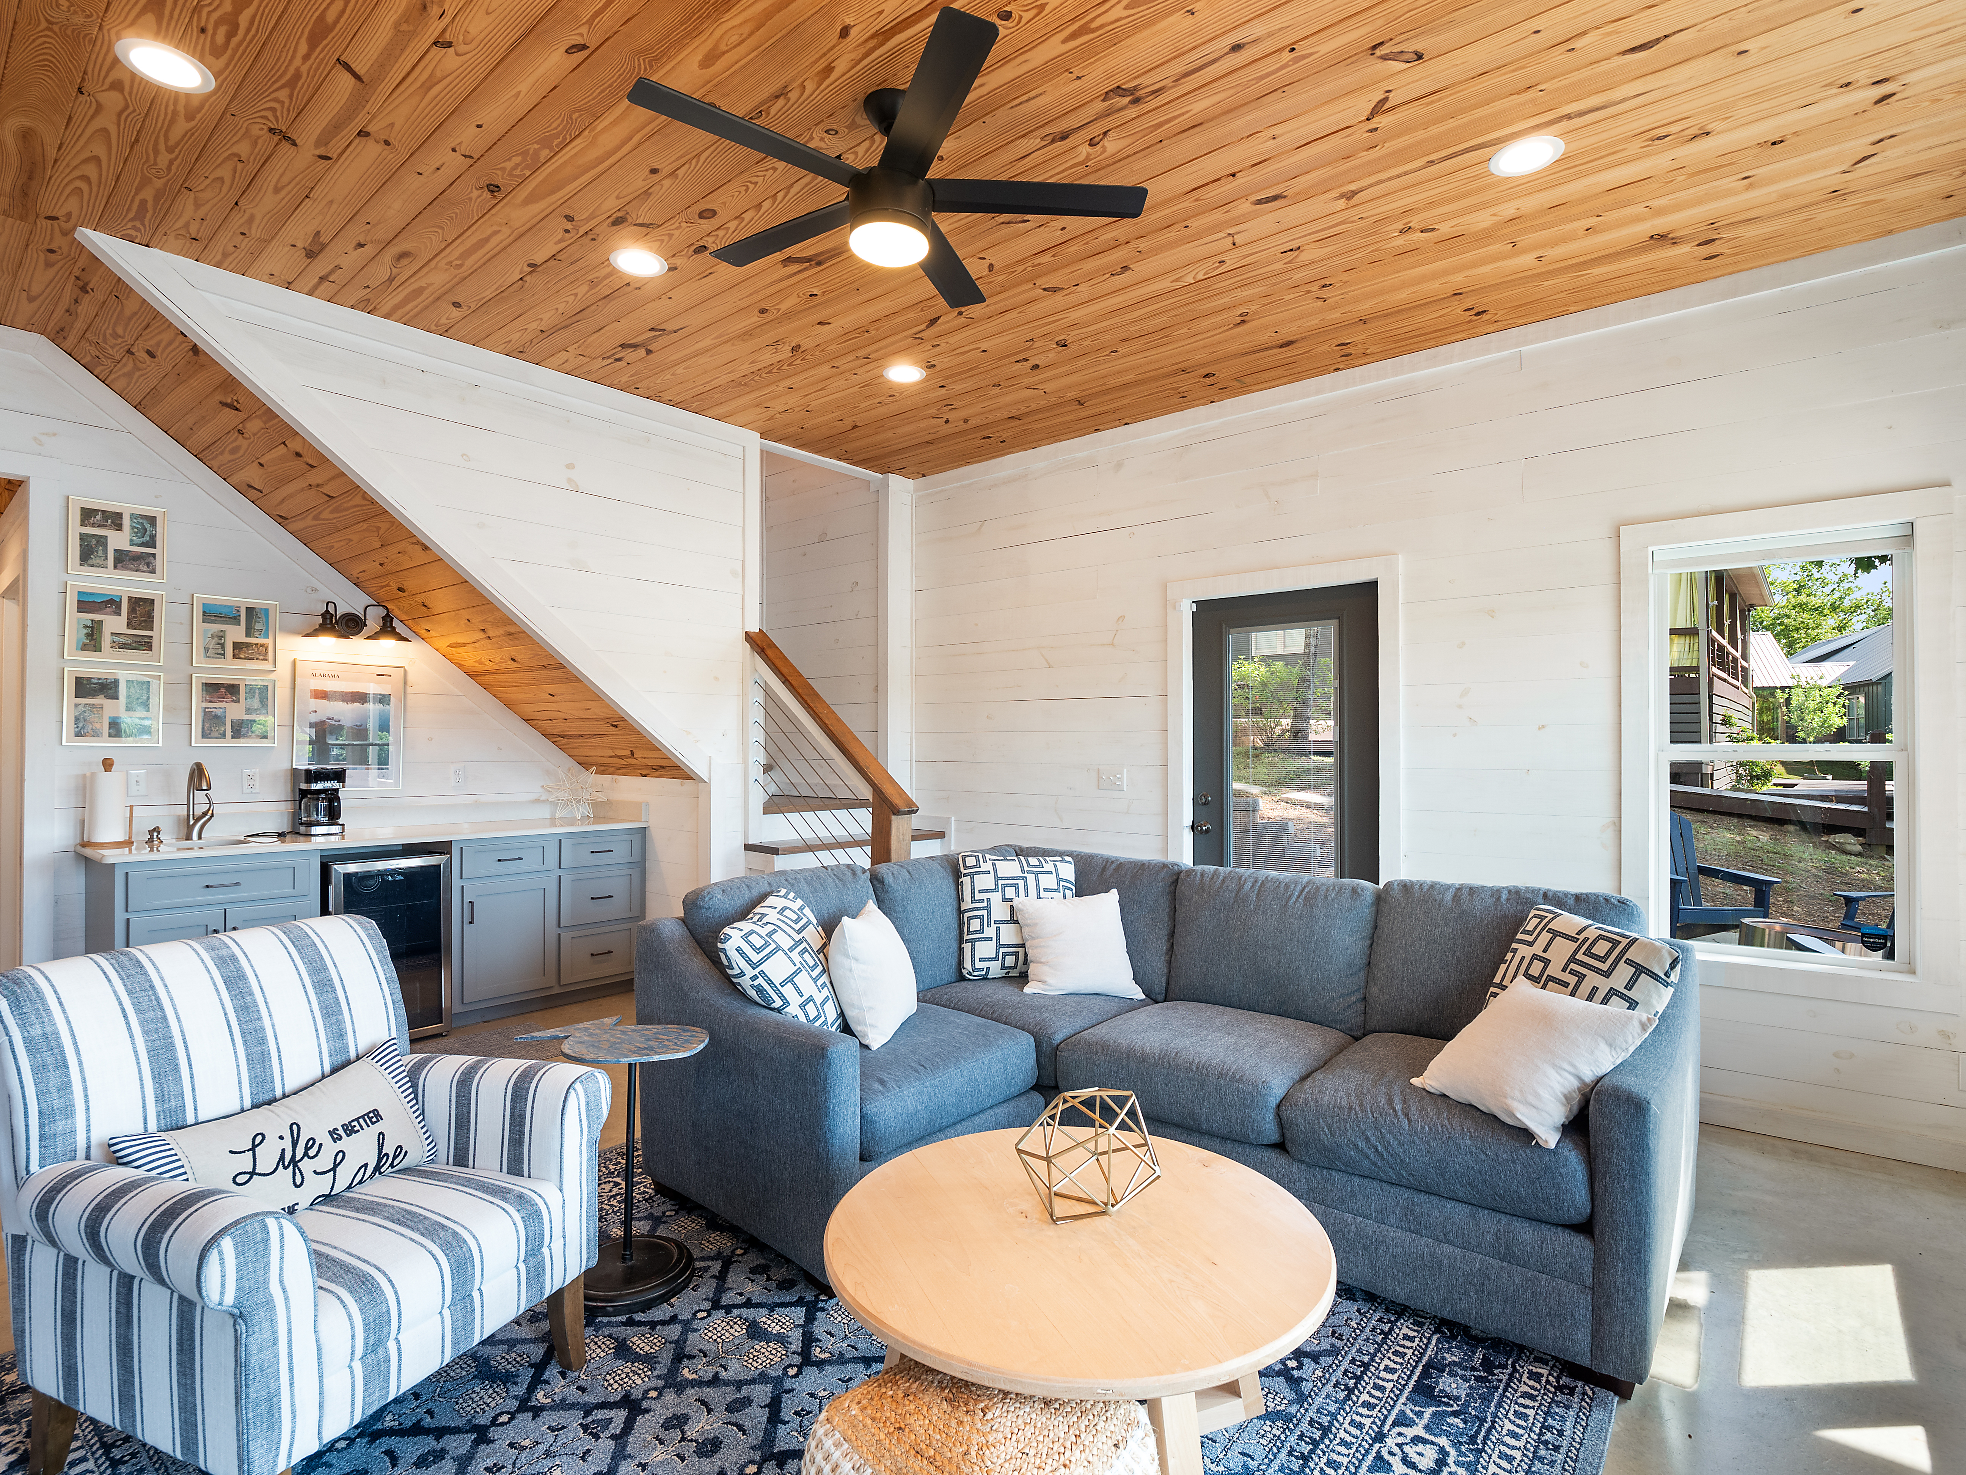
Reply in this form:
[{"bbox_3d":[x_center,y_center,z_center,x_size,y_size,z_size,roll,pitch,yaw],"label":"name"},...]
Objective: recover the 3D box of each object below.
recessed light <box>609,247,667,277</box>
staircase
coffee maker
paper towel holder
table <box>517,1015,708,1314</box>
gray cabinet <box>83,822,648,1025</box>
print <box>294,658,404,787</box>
[{"bbox_3d":[-1.187,-1.629,3.134,0.187,0.025,0.187,0,0,0],"label":"recessed light"},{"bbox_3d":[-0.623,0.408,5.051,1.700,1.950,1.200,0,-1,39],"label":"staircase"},{"bbox_3d":[-3.090,0.303,4.239,0.210,0.312,0.178,0,-1,39],"label":"coffee maker"},{"bbox_3d":[-3.441,0.255,3.572,0.155,0.345,0.155,0,-1,39],"label":"paper towel holder"},{"bbox_3d":[-0.930,1.075,2.341,0.480,0.575,0.365,0,0,32],"label":"table"},{"bbox_3d":[-2.761,0.918,4.334,0.640,0.915,2.160,0,-1,39],"label":"gray cabinet"},{"bbox_3d":[-3.077,-0.063,4.433,0.025,0.618,0.463,0,-1,39],"label":"print"}]

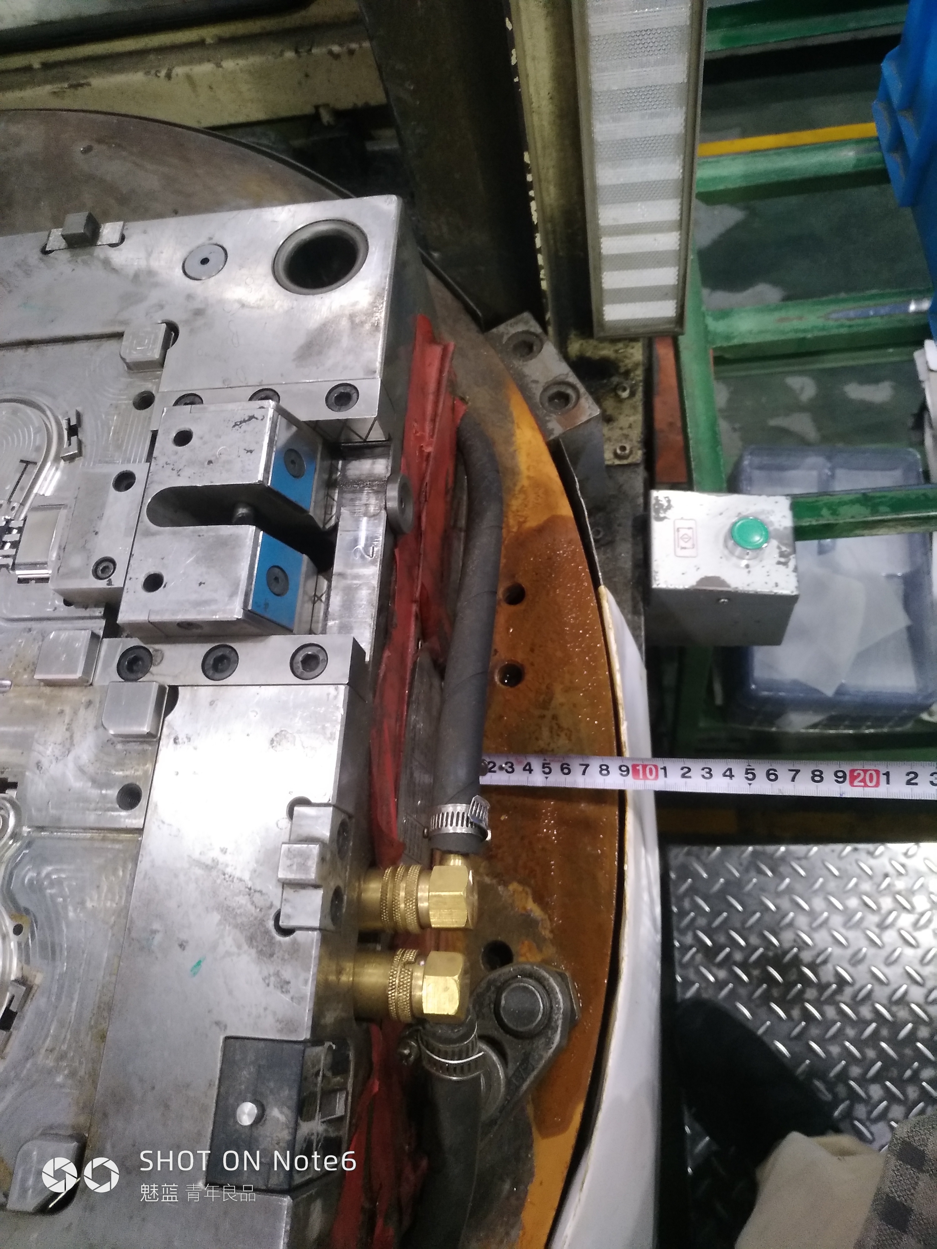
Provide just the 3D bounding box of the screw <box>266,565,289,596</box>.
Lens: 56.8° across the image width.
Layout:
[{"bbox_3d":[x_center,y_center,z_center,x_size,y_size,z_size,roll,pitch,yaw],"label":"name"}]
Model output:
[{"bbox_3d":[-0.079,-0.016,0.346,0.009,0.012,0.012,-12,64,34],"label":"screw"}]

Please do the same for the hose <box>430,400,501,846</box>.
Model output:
[{"bbox_3d":[0.002,-0.027,0.421,0.034,0.042,0.310,-2,46,2],"label":"hose"}]

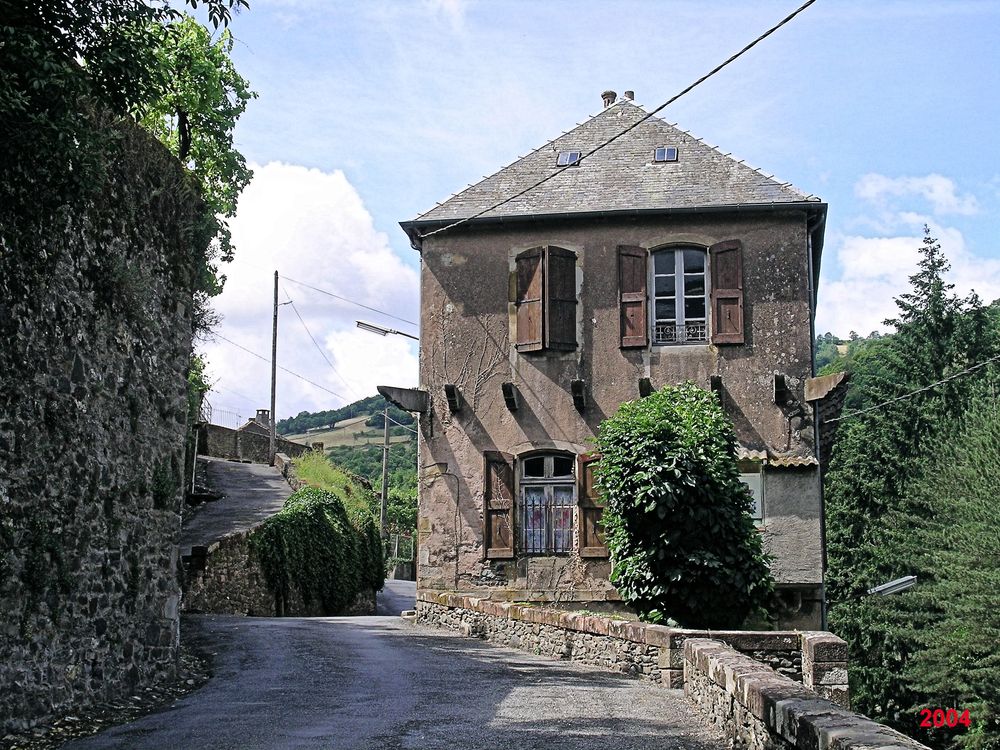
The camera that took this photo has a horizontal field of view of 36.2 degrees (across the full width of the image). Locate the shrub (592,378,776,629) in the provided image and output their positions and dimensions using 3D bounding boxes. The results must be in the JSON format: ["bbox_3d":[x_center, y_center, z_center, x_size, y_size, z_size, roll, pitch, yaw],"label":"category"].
[{"bbox_3d":[2.869,2.047,23.927,2.780,3.820,2.300,-2,-10,10],"label":"shrub"}]

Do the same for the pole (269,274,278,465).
[{"bbox_3d":[-8.640,-0.292,58.671,0.220,7.640,0.220,0,-10,0],"label":"pole"}]

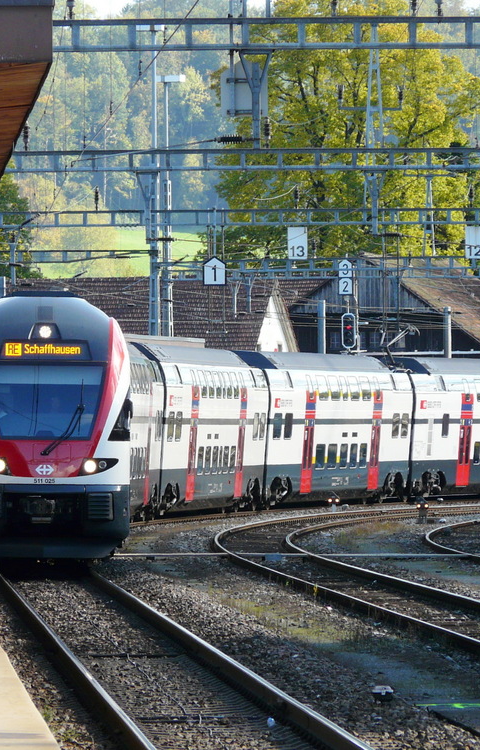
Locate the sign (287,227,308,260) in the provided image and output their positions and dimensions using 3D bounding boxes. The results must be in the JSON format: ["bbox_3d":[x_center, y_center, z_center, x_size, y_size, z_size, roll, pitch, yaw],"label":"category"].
[{"bbox_3d":[1.482,-3.352,199.000,0.500,0.820,0.070,0,0,5],"label":"sign"}]

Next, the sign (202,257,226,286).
[{"bbox_3d":[-0.635,-2.646,199.000,0.590,0.760,0.080,0,0,5],"label":"sign"}]

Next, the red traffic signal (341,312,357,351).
[{"bbox_3d":[4.227,-1.709,303.000,0.560,1.410,0.330,0,0,9],"label":"red traffic signal"}]

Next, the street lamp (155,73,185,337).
[{"bbox_3d":[-2.737,-3.656,305.000,1.200,16.100,0.500,0,0,0],"label":"street lamp"}]

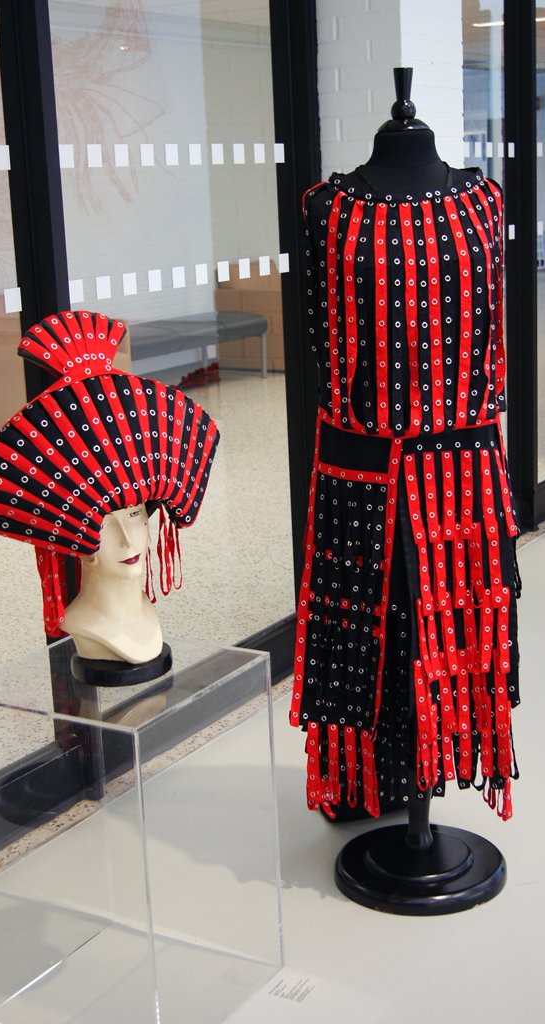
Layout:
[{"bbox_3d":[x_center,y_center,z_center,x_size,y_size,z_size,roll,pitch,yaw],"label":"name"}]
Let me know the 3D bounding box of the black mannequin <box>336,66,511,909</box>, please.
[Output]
[{"bbox_3d":[0.293,-0.021,2.667,0.400,1.710,0.385,-4,14,-4],"label":"black mannequin"}]

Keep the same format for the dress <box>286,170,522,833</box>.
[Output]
[{"bbox_3d":[0.268,-0.004,2.668,0.460,1.370,0.340,-4,14,-4],"label":"dress"}]

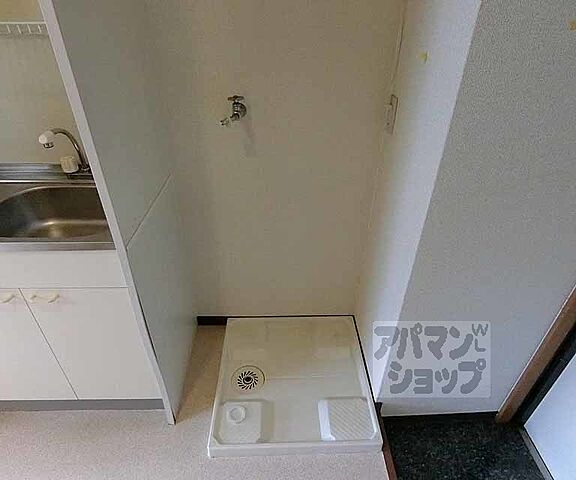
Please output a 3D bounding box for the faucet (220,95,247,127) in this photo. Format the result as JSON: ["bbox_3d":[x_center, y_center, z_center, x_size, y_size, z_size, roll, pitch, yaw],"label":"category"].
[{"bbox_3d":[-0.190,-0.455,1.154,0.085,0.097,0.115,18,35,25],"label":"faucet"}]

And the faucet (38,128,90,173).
[{"bbox_3d":[-0.749,-0.279,1.126,0.150,0.190,0.200,0,32,-2],"label":"faucet"}]

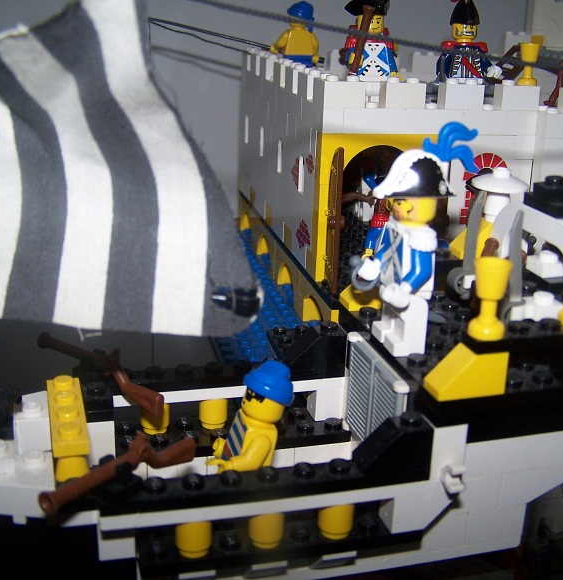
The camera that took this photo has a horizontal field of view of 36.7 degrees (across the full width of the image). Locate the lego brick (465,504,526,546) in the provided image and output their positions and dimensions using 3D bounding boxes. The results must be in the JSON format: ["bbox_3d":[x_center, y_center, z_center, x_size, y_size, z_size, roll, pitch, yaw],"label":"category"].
[{"bbox_3d":[0.052,0.057,0.213,0.016,0.010,0.008,-3,20,-17],"label":"lego brick"}]

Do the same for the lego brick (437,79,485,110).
[{"bbox_3d":[0.070,-0.076,0.328,0.016,0.011,0.008,-2,19,-13],"label":"lego brick"}]

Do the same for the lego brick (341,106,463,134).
[{"bbox_3d":[0.046,-0.066,0.328,0.048,0.010,0.008,-2,20,-14],"label":"lego brick"}]

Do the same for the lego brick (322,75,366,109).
[{"bbox_3d":[0.023,-0.074,0.316,0.016,0.011,0.008,-2,19,-13],"label":"lego brick"}]

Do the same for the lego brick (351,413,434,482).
[{"bbox_3d":[0.025,0.033,0.186,0.016,0.011,0.008,-3,20,-16],"label":"lego brick"}]

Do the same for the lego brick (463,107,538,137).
[{"bbox_3d":[0.085,-0.067,0.337,0.032,0.010,0.008,-2,20,-14],"label":"lego brick"}]

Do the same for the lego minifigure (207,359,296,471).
[{"bbox_3d":[-0.010,0.037,0.209,0.019,0.043,0.024,6,17,-20],"label":"lego minifigure"}]

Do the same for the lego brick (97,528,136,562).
[{"bbox_3d":[-0.036,0.052,0.184,0.008,0.010,0.008,-3,20,-17],"label":"lego brick"}]

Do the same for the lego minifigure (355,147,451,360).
[{"bbox_3d":[0.028,-0.009,0.203,0.014,0.048,0.024,-3,20,-16],"label":"lego minifigure"}]

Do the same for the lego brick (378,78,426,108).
[{"bbox_3d":[0.046,-0.075,0.322,0.016,0.011,0.008,-2,19,-13],"label":"lego brick"}]

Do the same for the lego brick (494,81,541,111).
[{"bbox_3d":[0.093,-0.077,0.336,0.016,0.011,0.008,-2,20,-14],"label":"lego brick"}]

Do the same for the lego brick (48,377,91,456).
[{"bbox_3d":[-0.049,0.028,0.192,0.008,0.005,0.032,-3,20,-16],"label":"lego brick"}]

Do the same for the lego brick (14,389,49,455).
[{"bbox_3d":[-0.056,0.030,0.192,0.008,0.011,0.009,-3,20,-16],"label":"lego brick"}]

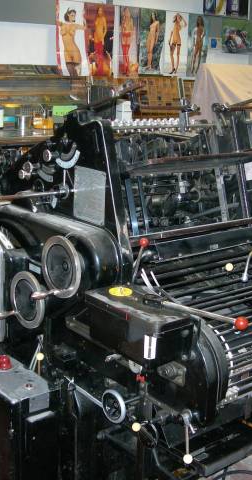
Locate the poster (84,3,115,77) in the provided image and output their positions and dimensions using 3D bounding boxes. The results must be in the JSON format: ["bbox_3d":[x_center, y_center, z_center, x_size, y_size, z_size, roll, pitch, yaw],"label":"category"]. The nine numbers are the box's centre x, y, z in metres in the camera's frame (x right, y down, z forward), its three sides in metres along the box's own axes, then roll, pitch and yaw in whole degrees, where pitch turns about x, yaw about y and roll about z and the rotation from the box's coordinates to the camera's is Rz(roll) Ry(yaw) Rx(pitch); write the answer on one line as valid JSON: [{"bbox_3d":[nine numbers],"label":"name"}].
[{"bbox_3d":[-0.221,-1.665,5.850,0.295,0.605,0.010,-9,19,-39],"label":"poster"}]

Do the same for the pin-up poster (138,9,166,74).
[{"bbox_3d":[0.238,-1.747,6.200,0.300,0.580,0.010,-9,19,-39],"label":"pin-up poster"}]

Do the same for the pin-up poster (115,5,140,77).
[{"bbox_3d":[0.013,-1.696,6.020,0.285,0.600,0.010,-9,19,-39],"label":"pin-up poster"}]

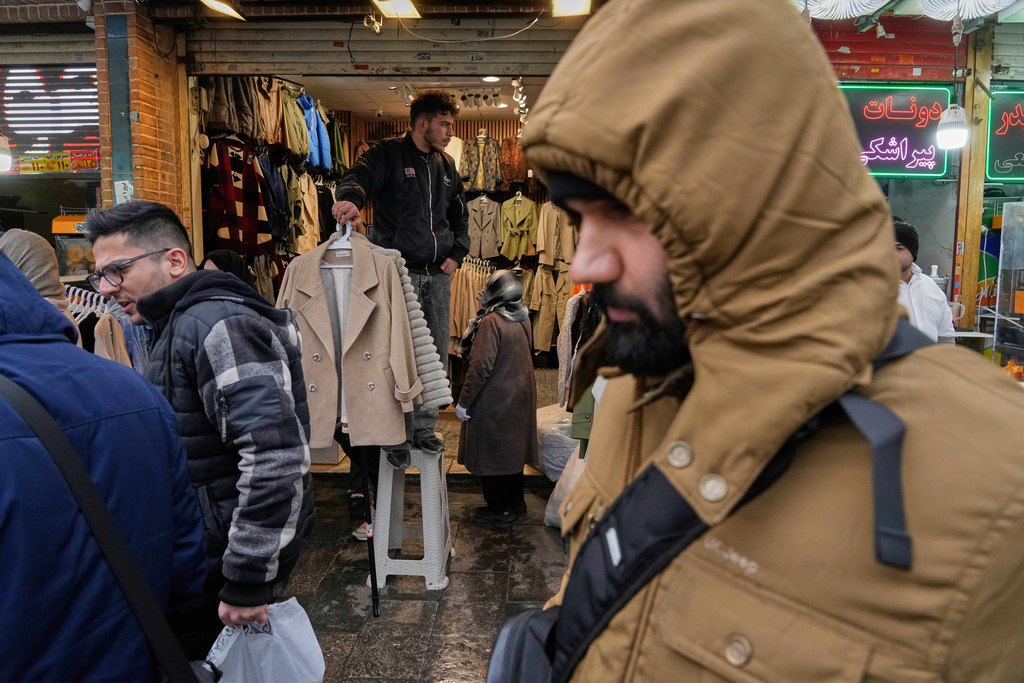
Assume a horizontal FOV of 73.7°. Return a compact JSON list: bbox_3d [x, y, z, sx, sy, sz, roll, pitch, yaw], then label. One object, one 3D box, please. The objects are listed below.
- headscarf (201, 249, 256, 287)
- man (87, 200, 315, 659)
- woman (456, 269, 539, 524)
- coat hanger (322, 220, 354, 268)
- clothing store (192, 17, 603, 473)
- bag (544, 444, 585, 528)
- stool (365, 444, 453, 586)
[{"bbox_3d":[-1.376,-0.275,3.312,0.260,0.340,0.270,4,5,38],"label":"headscarf"},{"bbox_3d":[-0.660,0.495,1.560,0.480,1.640,0.540,-1,4,-17],"label":"man"},{"bbox_3d":[-0.083,0.334,4.273,0.380,1.570,0.480,3,5,35],"label":"woman"},{"bbox_3d":[-0.762,-0.431,3.000,0.400,0.220,0.030,0,4,-9],"label":"coat hanger"},{"bbox_3d":[-0.870,-0.826,6.854,3.150,3.400,3.600,0,4,0],"label":"clothing store"},{"bbox_3d":[0.382,0.846,4.280,0.420,0.550,0.380,1,4,6],"label":"bag"},{"bbox_3d":[-0.501,0.842,3.474,0.410,0.670,0.410,0,4,-1],"label":"stool"}]

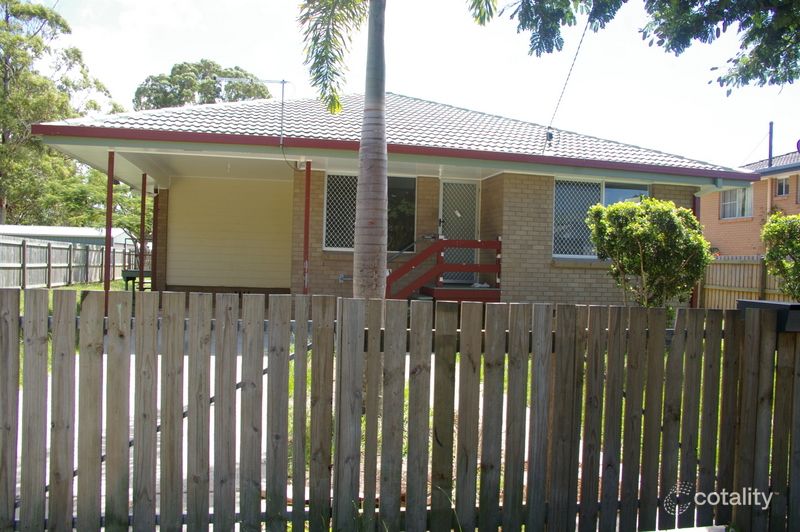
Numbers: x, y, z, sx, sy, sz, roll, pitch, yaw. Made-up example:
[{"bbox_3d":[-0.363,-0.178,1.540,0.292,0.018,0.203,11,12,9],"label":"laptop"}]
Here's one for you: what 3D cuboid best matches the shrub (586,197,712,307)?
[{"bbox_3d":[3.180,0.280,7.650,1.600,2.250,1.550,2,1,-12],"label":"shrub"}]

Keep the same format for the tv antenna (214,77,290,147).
[{"bbox_3d":[-2.380,-2.500,9.700,1.200,1.130,0.400,2,1,-12],"label":"tv antenna"}]

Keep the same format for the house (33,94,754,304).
[{"bbox_3d":[-0.379,-1.883,16.081,13.200,5.950,11.500,2,1,-12],"label":"house"}]

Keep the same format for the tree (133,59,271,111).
[{"bbox_3d":[-13.100,-6.700,40.000,10.000,14.200,9.500,2,1,-12],"label":"tree"}]

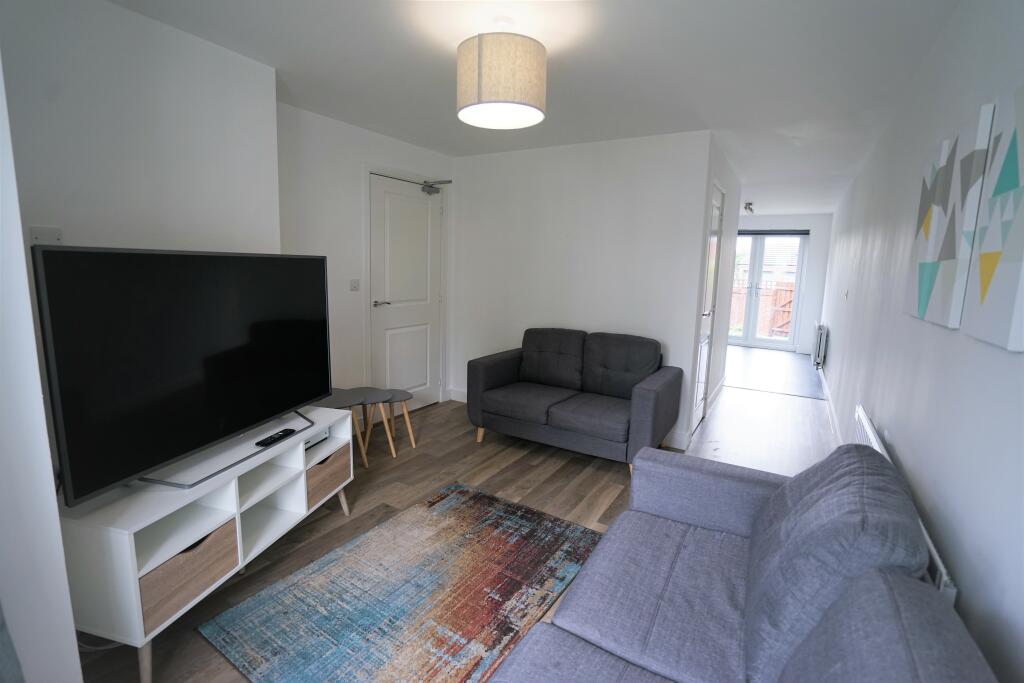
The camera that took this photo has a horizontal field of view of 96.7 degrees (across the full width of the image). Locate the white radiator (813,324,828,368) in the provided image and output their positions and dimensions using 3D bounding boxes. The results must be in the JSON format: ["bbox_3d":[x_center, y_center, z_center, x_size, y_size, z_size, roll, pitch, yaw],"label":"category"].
[{"bbox_3d":[4.412,-0.003,6.566,0.100,0.580,1.000,7,10,31],"label":"white radiator"}]

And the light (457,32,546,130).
[{"bbox_3d":[-0.040,-1.038,1.860,0.360,0.240,0.360,2,9,0],"label":"light"}]

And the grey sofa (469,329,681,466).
[{"bbox_3d":[0.457,0.377,3.347,1.356,0.860,0.789,7,10,31],"label":"grey sofa"}]

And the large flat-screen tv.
[{"bbox_3d":[-1.103,0.051,1.798,0.220,0.775,1.205,4,9,12],"label":"large flat-screen tv"}]

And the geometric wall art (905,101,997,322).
[{"bbox_3d":[1.480,-0.381,1.565,0.025,0.610,0.600,7,10,31],"label":"geometric wall art"}]

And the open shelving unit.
[{"bbox_3d":[-1.141,0.713,1.889,0.390,0.563,1.124,3,9,12],"label":"open shelving unit"}]

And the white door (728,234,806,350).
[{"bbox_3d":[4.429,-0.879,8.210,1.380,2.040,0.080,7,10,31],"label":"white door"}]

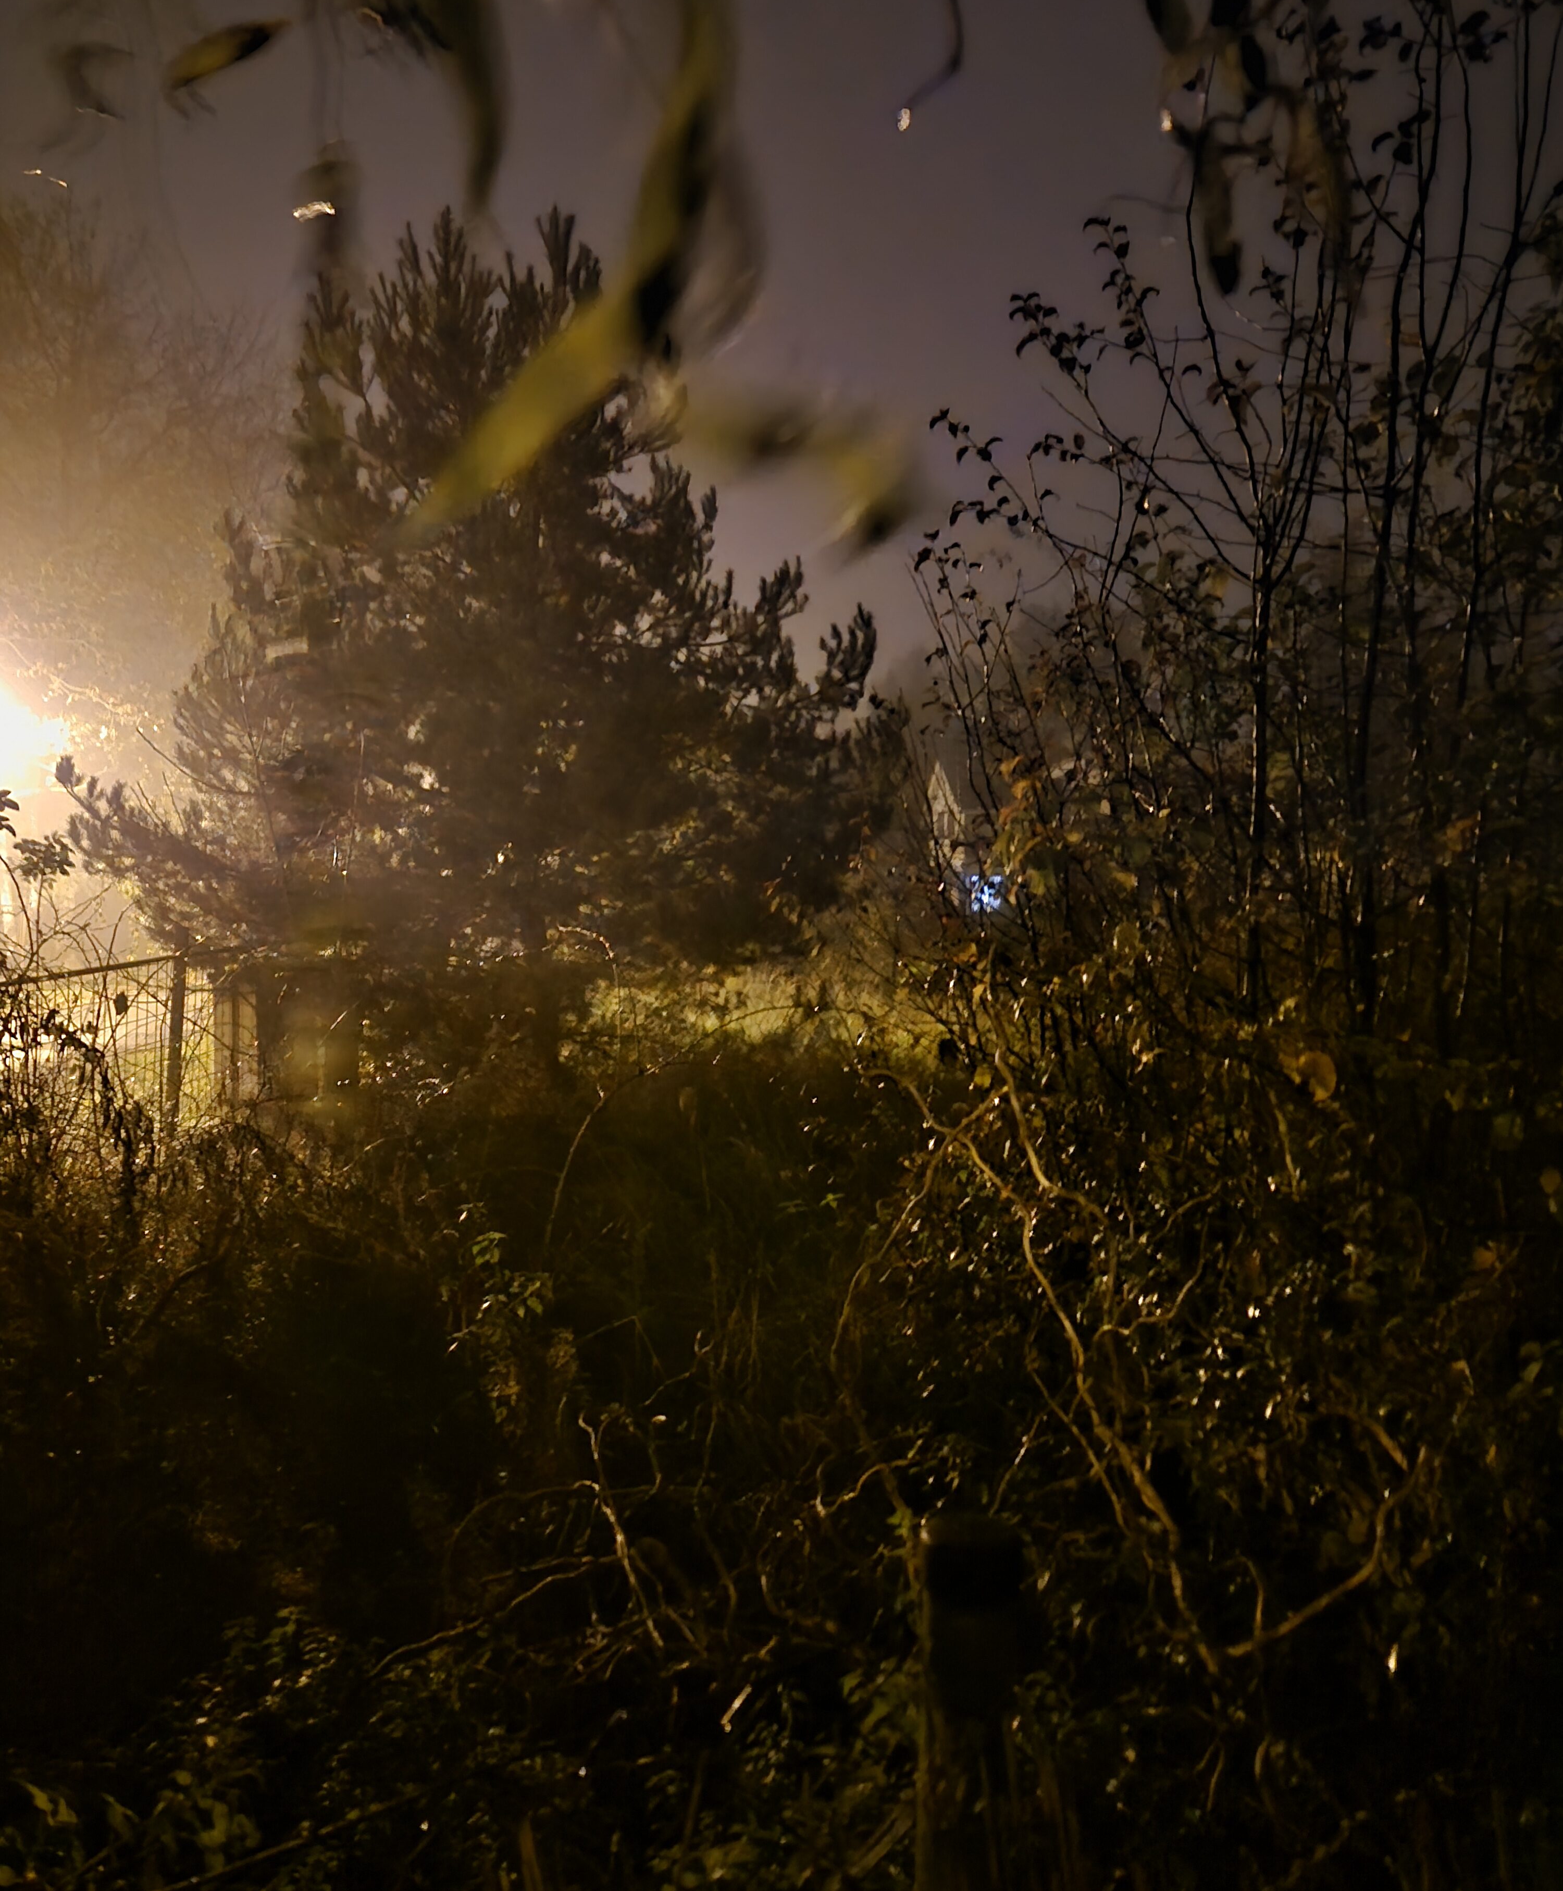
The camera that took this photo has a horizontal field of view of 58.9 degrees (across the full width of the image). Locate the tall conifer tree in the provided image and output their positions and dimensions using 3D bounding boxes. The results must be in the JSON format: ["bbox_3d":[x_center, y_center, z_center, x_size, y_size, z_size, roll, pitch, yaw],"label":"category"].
[{"bbox_3d":[-2.280,-2.300,10.400,6.000,6.300,5.600,1,1,0],"label":"tall conifer tree"}]

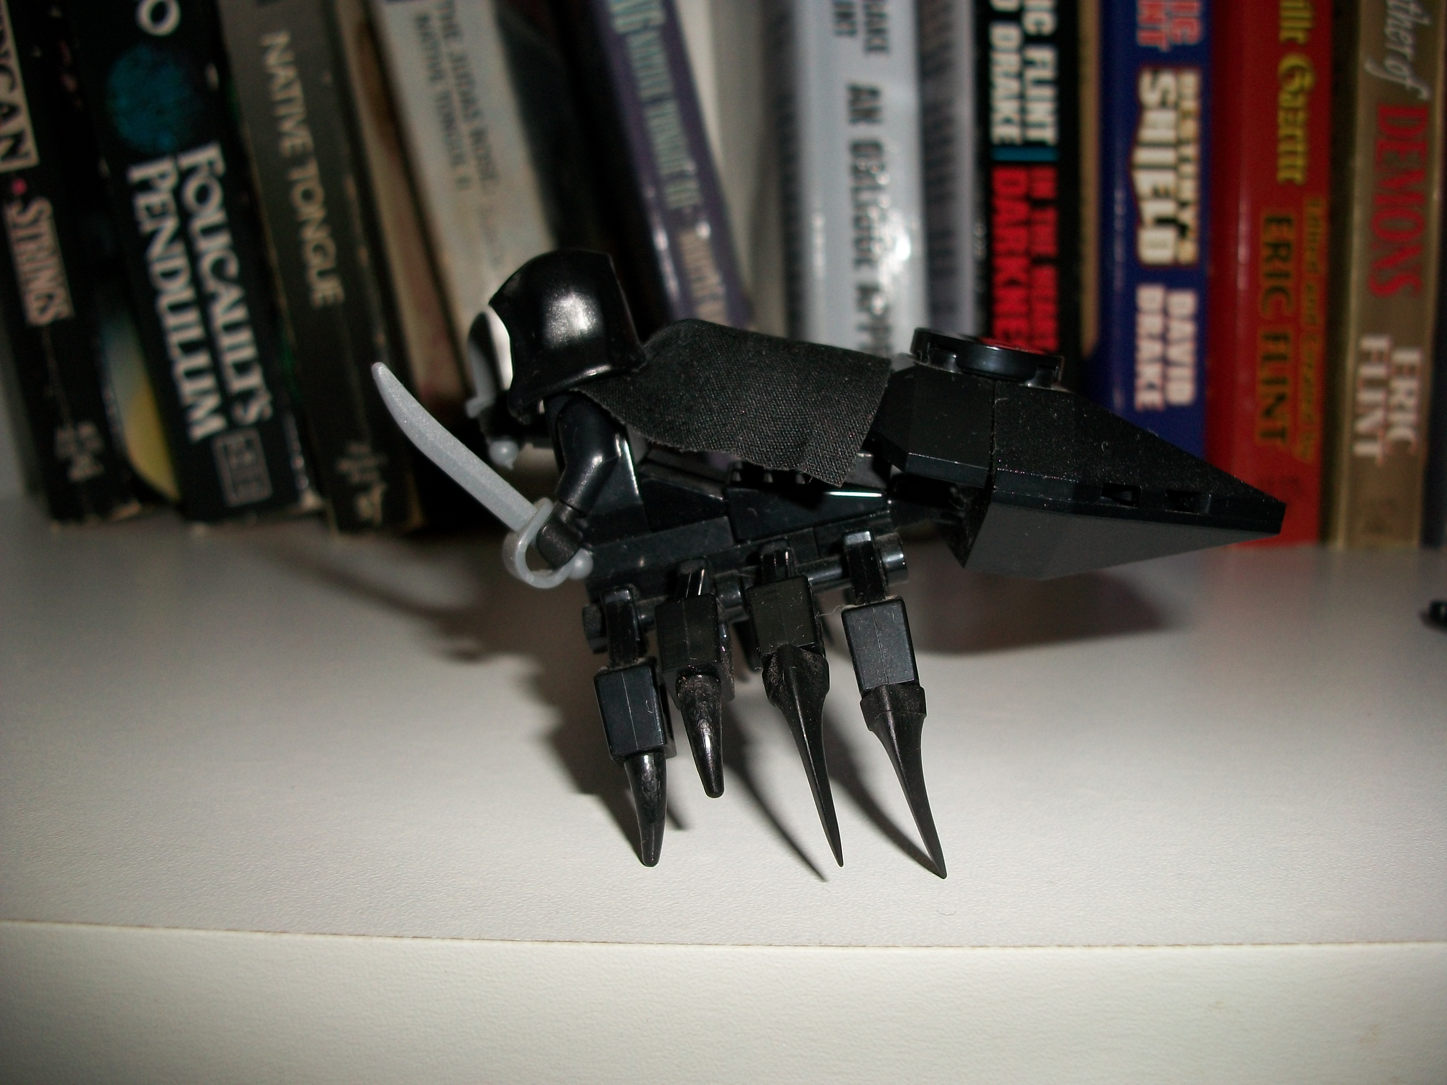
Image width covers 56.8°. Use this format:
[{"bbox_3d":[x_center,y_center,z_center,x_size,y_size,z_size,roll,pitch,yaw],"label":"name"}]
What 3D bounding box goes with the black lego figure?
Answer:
[{"bbox_3d":[0.011,0.000,0.141,0.092,0.058,0.050,1,9,6],"label":"black lego figure"}]

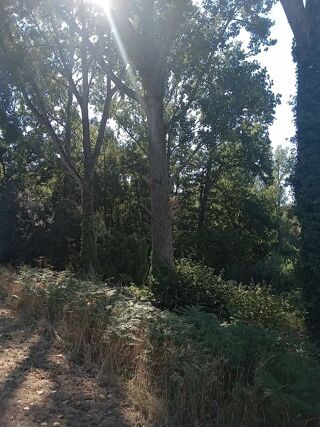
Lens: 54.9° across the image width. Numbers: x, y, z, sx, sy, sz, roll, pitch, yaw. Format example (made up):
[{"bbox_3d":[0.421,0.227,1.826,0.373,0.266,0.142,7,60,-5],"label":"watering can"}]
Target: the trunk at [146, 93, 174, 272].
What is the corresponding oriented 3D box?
[{"bbox_3d":[0.024,-0.935,9.300,0.680,5.400,0.660,-2,-5,0],"label":"trunk"}]

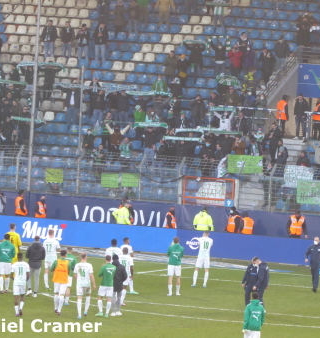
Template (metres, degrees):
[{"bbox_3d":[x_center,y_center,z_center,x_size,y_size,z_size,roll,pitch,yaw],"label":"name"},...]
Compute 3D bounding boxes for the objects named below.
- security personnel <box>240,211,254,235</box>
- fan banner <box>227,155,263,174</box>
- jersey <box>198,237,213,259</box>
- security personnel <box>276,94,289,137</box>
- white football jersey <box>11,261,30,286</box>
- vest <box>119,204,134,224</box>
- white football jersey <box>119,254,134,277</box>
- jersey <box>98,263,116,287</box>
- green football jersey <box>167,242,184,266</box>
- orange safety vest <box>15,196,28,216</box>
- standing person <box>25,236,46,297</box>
[{"bbox_3d":[3.088,2.410,152.575,0.550,1.700,0.400,1,3,-30],"label":"security personnel"},{"bbox_3d":[3.200,-0.160,156.000,1.330,0.670,0.060,4,3,11],"label":"fan banner"},{"bbox_3d":[1.508,2.581,137.335,0.500,0.680,0.360,3,3,0],"label":"jersey"},{"bbox_3d":[4.730,-2.083,161.699,0.400,1.700,0.520,0,4,-45],"label":"security personnel"},{"bbox_3d":[-4.027,3.015,121.080,0.550,0.740,0.320,3,3,0],"label":"white football jersey"},{"bbox_3d":[-1.382,1.713,154.300,0.420,0.720,0.520,4,3,25],"label":"vest"},{"bbox_3d":[-1.037,2.949,126.937,0.540,0.720,0.320,3,3,8],"label":"white football jersey"},{"bbox_3d":[-1.547,3.126,123.875,0.520,0.700,0.380,2,3,-18],"label":"jersey"},{"bbox_3d":[0.508,2.726,133.048,0.500,0.680,0.360,3,3,2],"label":"green football jersey"},{"bbox_3d":[-5.130,1.371,154.722,0.340,0.700,0.500,2,3,-22],"label":"orange safety vest"},{"bbox_3d":[-3.864,2.978,128.480,0.600,1.830,0.450,3,3,2],"label":"standing person"}]

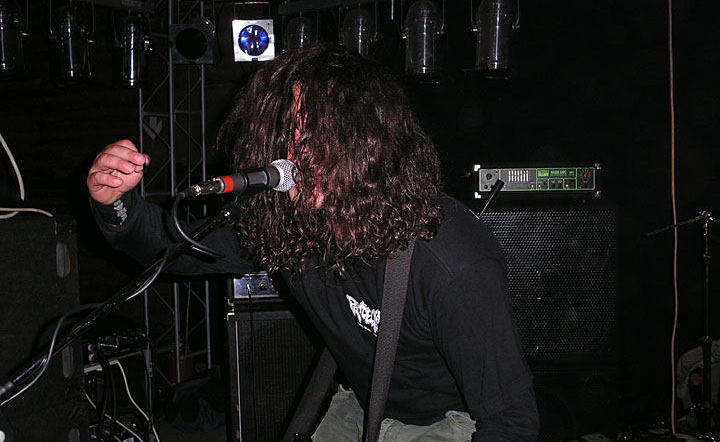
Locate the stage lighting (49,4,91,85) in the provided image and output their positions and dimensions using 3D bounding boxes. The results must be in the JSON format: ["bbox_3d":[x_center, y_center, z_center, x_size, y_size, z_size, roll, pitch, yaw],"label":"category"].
[{"bbox_3d":[-1.219,-0.750,3.341,0.170,0.325,0.170,2,4,45],"label":"stage lighting"}]

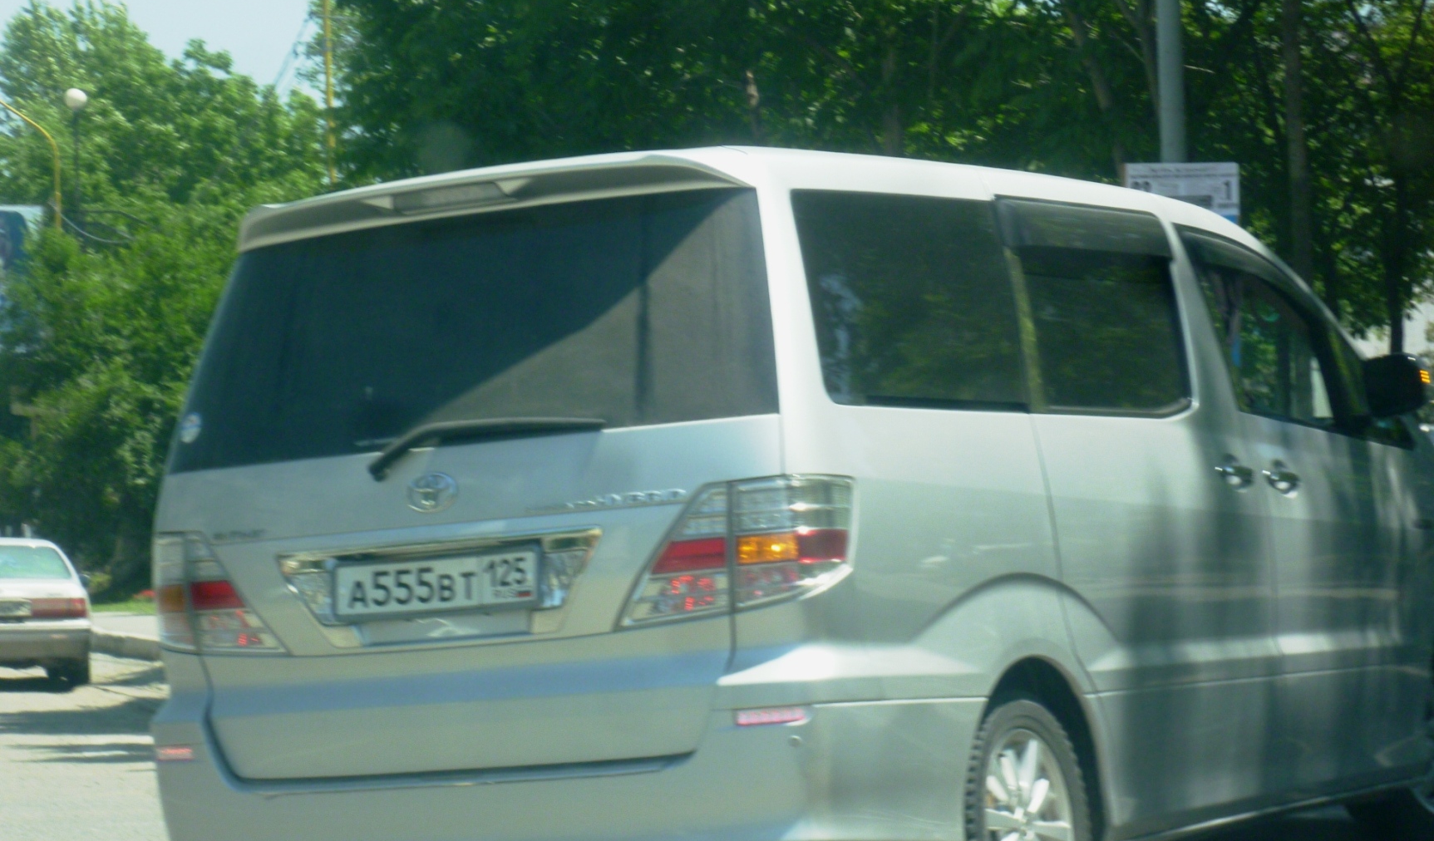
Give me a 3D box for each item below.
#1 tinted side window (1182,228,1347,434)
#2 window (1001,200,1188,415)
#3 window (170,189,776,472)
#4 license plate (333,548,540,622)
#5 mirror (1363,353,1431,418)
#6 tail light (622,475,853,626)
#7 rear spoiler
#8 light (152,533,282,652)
[{"bbox_3d":[1.446,-0.230,11.773,0.060,0.530,0.860,-11,-6,29],"label":"tinted side window"},{"bbox_3d":[0.928,-0.269,10.860,0.060,0.530,0.990,-11,-6,29],"label":"window"},{"bbox_3d":[-0.555,-0.210,9.932,1.600,0.540,0.110,-6,-23,29],"label":"window"},{"bbox_3d":[-0.609,0.355,9.735,0.525,0.118,0.020,-6,-9,29],"label":"license plate"},{"bbox_3d":[1.837,-0.095,12.069,0.200,0.180,0.120,-6,-3,29],"label":"mirror"},{"bbox_3d":[0.038,0.280,9.557,0.455,0.305,0.280,-6,-3,29],"label":"tail light"},{"bbox_3d":[-0.549,-0.502,9.994,1.380,0.130,0.260,-6,-3,29],"label":"rear spoiler"},{"bbox_3d":[-1.099,0.395,10.198,0.455,0.305,0.280,-6,-3,29],"label":"light"}]

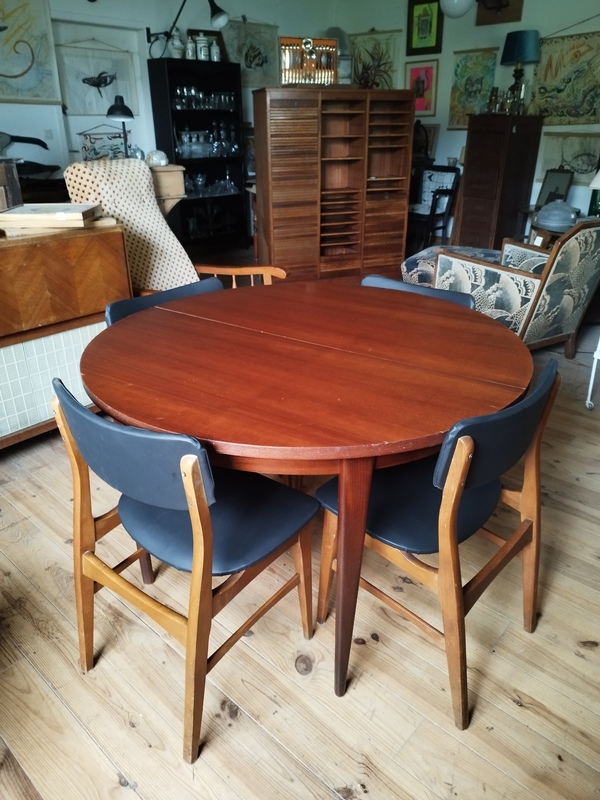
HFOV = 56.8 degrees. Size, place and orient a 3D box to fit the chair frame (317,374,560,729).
[{"bbox_3d":[0.341,0.278,1.377,0.490,0.785,0.480,22,34,38],"label":"chair frame"}]

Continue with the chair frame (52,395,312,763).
[{"bbox_3d":[-0.268,0.326,1.311,0.450,0.745,0.455,17,30,33],"label":"chair frame"}]

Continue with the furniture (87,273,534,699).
[{"bbox_3d":[0.017,0.178,1.618,1.125,0.745,1.125,16,30,31],"label":"furniture"}]

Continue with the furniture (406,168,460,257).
[{"bbox_3d":[1.437,-2.224,6.509,0.550,0.900,0.550,-20,32,-36],"label":"furniture"}]

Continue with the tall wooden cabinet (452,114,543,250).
[{"bbox_3d":[1.852,-1.942,5.250,0.520,1.320,0.430,-22,33,-36],"label":"tall wooden cabinet"}]

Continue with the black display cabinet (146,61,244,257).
[{"bbox_3d":[-1.028,-2.515,5.891,0.810,1.830,0.370,-21,33,-35],"label":"black display cabinet"}]

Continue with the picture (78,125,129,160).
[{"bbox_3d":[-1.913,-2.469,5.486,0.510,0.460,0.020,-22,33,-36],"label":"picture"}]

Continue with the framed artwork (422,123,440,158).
[{"bbox_3d":[1.394,-2.818,6.087,0.025,0.380,0.310,-13,28,-40],"label":"framed artwork"}]

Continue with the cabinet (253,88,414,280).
[{"bbox_3d":[0.281,-1.747,4.747,1.243,1.558,0.387,-10,27,-18],"label":"cabinet"}]

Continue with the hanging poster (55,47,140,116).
[{"bbox_3d":[-1.921,-3.025,5.277,0.020,0.555,0.750,20,32,37],"label":"hanging poster"}]

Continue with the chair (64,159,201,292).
[{"bbox_3d":[-0.586,-0.624,2.877,0.820,1.090,0.640,8,27,16],"label":"chair"}]

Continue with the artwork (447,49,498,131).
[{"bbox_3d":[1.717,-3.103,5.575,0.020,0.710,0.510,-22,34,-37],"label":"artwork"}]

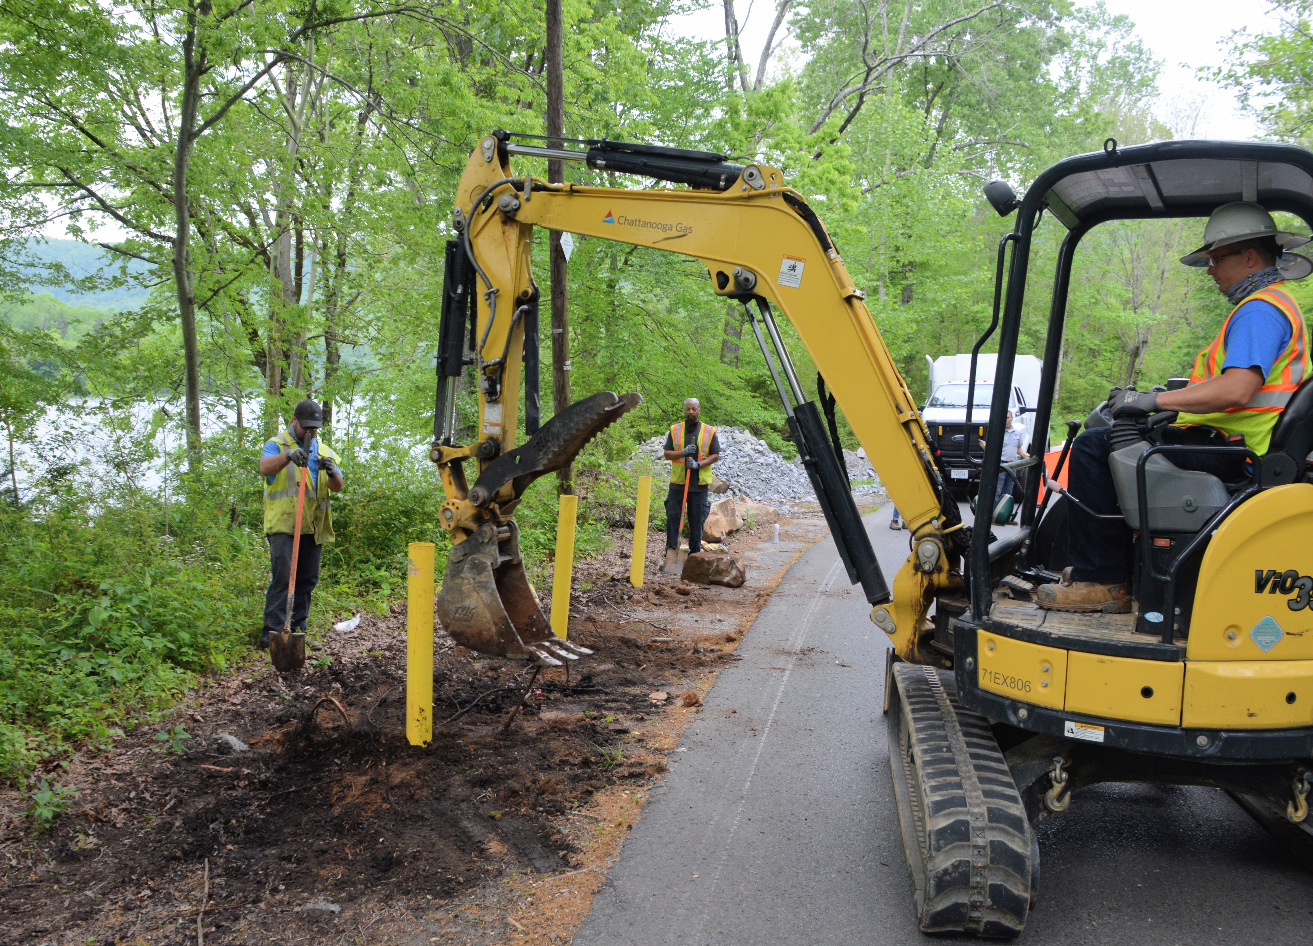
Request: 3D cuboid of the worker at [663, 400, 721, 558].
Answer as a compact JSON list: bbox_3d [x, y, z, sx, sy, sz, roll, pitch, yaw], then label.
[{"bbox_3d":[0.361,0.074,11.000,0.600,1.730,0.420,0,3,3],"label":"worker"}]

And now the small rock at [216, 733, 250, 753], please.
[{"bbox_3d":[-2.026,1.292,5.100,0.160,0.080,0.120,-1,4,-20],"label":"small rock"}]

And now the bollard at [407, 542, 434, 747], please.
[{"bbox_3d":[-1.119,0.815,5.041,0.122,0.973,0.122,1,3,0],"label":"bollard"}]

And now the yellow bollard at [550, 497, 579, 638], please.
[{"bbox_3d":[-0.634,0.670,7.340,0.122,1.032,0.122,4,3,0],"label":"yellow bollard"}]

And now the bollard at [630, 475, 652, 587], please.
[{"bbox_3d":[-0.135,0.534,9.770,0.122,1.011,0.122,4,3,0],"label":"bollard"}]

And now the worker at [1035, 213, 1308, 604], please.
[{"bbox_3d":[1.800,-0.220,3.700,0.860,1.400,0.600,2,4,24],"label":"worker"}]

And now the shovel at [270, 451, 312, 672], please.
[{"bbox_3d":[-2.285,0.488,6.790,0.220,1.534,0.120,7,-16,-25],"label":"shovel"}]

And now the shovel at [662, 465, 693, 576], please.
[{"bbox_3d":[0.291,0.314,10.610,0.220,1.394,0.120,7,-9,3],"label":"shovel"}]

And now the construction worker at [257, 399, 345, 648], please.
[{"bbox_3d":[-2.382,0.343,7.150,0.530,1.690,0.450,-2,4,-36],"label":"construction worker"}]

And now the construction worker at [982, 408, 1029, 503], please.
[{"bbox_3d":[5.140,-0.082,15.700,0.700,1.680,0.450,2,4,28],"label":"construction worker"}]

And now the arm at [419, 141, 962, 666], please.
[{"bbox_3d":[0.123,-0.320,4.600,2.380,2.450,0.420,2,4,25],"label":"arm"}]

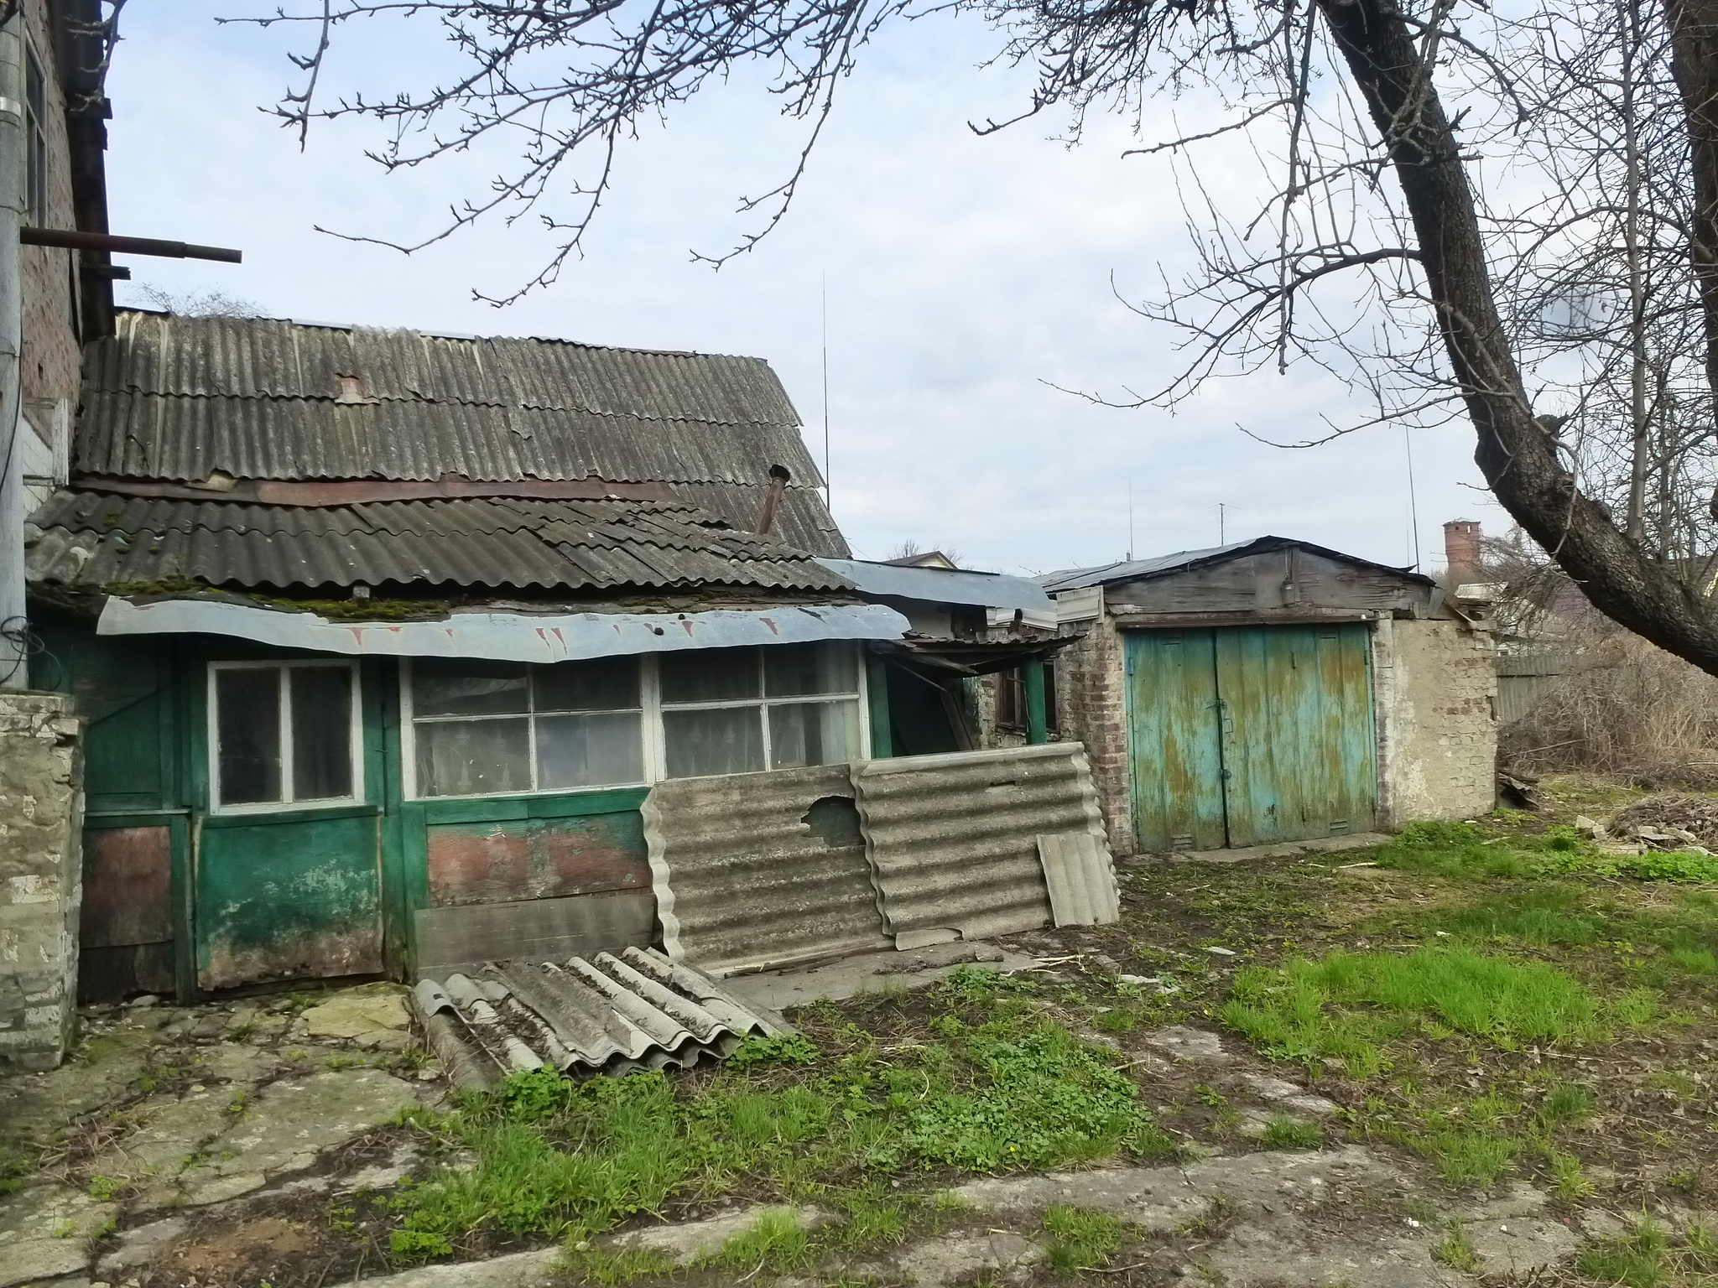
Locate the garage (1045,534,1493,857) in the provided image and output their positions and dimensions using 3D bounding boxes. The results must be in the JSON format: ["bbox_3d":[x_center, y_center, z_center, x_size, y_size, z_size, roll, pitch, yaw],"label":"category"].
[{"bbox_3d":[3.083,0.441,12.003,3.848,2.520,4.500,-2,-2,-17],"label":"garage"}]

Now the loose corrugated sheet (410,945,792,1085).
[{"bbox_3d":[-1.250,1.630,5.514,1.320,0.190,1.680,-1,-2,-26],"label":"loose corrugated sheet"}]

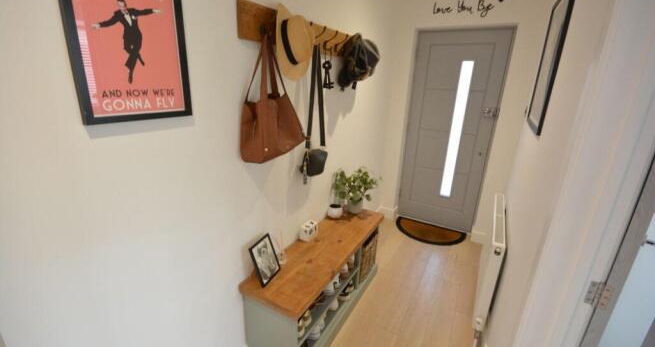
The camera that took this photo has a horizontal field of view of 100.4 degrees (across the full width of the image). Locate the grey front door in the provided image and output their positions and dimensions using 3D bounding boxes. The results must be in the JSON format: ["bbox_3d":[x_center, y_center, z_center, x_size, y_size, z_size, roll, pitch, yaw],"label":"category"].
[{"bbox_3d":[1.260,-0.381,2.899,0.830,2.040,0.060,12,21,28],"label":"grey front door"}]

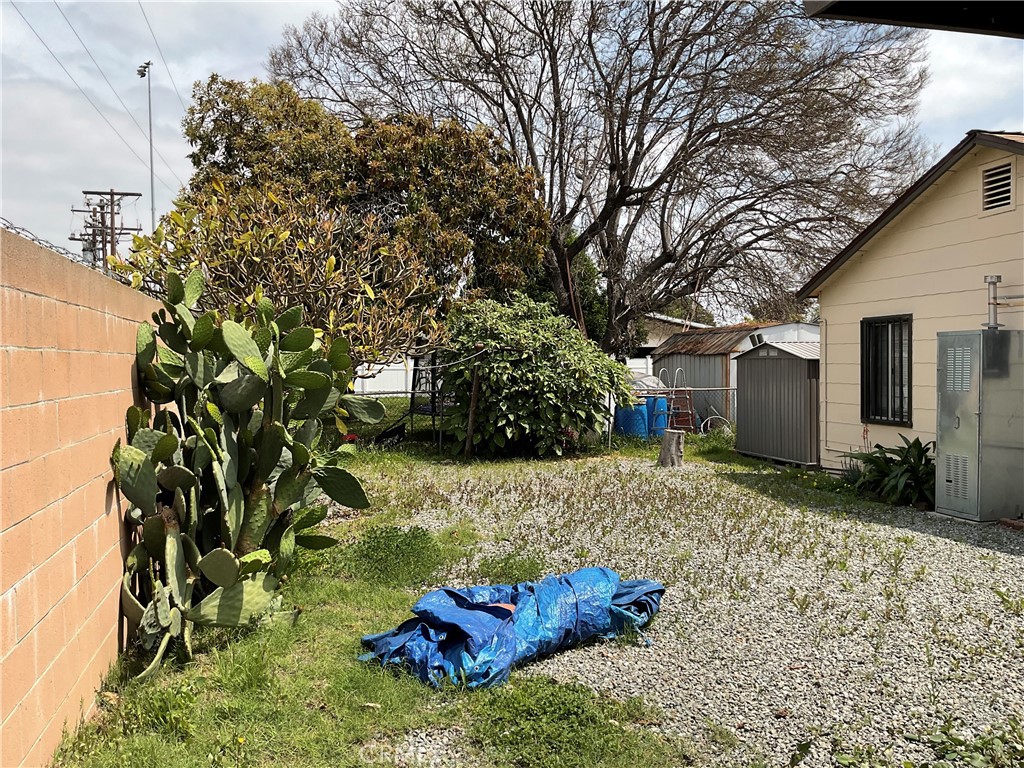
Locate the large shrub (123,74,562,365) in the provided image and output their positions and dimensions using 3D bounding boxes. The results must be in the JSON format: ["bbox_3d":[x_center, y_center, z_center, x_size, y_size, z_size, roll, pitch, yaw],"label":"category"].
[{"bbox_3d":[-2.600,-1.556,12.500,5.800,5.700,4.500,-1,2,-15],"label":"large shrub"}]

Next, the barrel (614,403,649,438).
[{"bbox_3d":[2.243,0.729,16.100,0.600,0.850,0.600,-1,2,0],"label":"barrel"}]

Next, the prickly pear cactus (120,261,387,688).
[{"bbox_3d":[-1.627,0.397,5.444,1.400,2.150,1.800,-1,2,-15],"label":"prickly pear cactus"}]

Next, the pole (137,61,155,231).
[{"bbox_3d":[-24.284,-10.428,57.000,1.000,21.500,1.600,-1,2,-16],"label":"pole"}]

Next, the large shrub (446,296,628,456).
[{"bbox_3d":[0.416,-0.155,15.200,3.150,2.700,2.500,-1,2,-15],"label":"large shrub"}]

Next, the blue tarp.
[{"bbox_3d":[-0.043,1.305,4.764,1.660,0.340,0.760,-1,2,-15],"label":"blue tarp"}]

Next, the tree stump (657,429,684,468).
[{"bbox_3d":[2.393,0.951,12.950,0.390,0.570,0.390,-1,2,-15],"label":"tree stump"}]

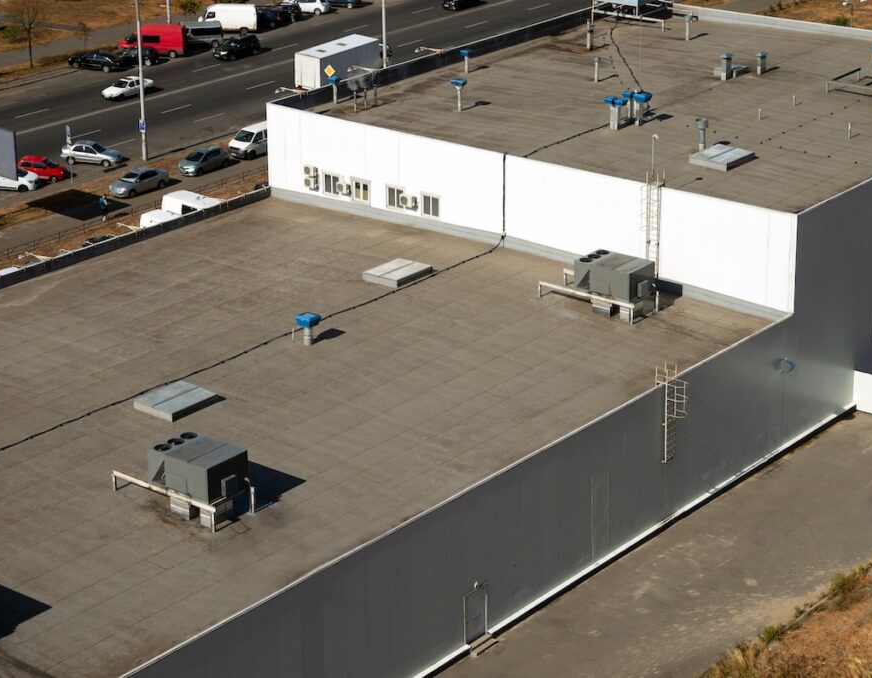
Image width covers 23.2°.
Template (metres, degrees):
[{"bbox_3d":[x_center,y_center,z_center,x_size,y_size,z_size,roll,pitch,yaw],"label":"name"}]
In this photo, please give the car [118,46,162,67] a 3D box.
[{"bbox_3d":[-25.031,-23.614,177.039,3.950,1.450,1.680,1,21,5],"label":"car"}]

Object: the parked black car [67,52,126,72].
[{"bbox_3d":[-27.978,-22.956,175.460,4.250,1.410,1.720,7,22,18],"label":"parked black car"}]

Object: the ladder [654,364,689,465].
[{"bbox_3d":[10.184,3.236,91.343,1.340,4.380,0.750,16,26,36],"label":"ladder"}]

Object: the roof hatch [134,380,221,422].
[{"bbox_3d":[-11.143,2.692,91.597,2.311,0.346,2.775,16,26,36],"label":"roof hatch"}]

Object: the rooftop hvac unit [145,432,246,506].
[{"bbox_3d":[-9.093,4.889,81.650,3.211,1.414,2.217,16,26,36],"label":"rooftop hvac unit"}]

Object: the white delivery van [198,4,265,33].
[{"bbox_3d":[-18.166,-27.946,186.731,5.300,2.450,1.950,1,21,5],"label":"white delivery van"}]

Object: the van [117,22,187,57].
[{"bbox_3d":[-23.554,-24.949,177.788,5.350,2.500,1.980,2,21,7],"label":"van"}]

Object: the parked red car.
[{"bbox_3d":[-26.935,-11.799,146.299,3.880,1.500,1.690,6,22,16],"label":"parked red car"}]

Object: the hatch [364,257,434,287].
[{"bbox_3d":[-1.842,-3.219,104.022,2.140,0.365,2.730,15,26,35],"label":"hatch"}]

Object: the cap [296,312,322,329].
[{"bbox_3d":[-5.677,-0.794,95.284,0.840,0.420,0.840,16,26,36],"label":"cap"}]

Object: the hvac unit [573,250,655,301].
[{"bbox_3d":[8.310,-2.967,99.172,3.110,1.355,2.040,16,26,36],"label":"hvac unit"}]

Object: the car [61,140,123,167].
[{"bbox_3d":[-23.889,-12.910,147.991,4.250,1.420,1.700,4,21,12],"label":"car"}]

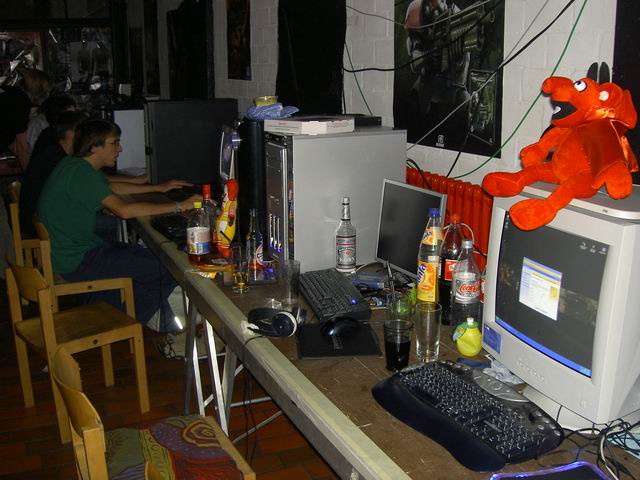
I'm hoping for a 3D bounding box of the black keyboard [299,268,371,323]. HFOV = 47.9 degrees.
[{"bbox_3d":[0.042,0.179,2.502,0.180,0.035,0.460,-3,15,-11],"label":"black keyboard"}]

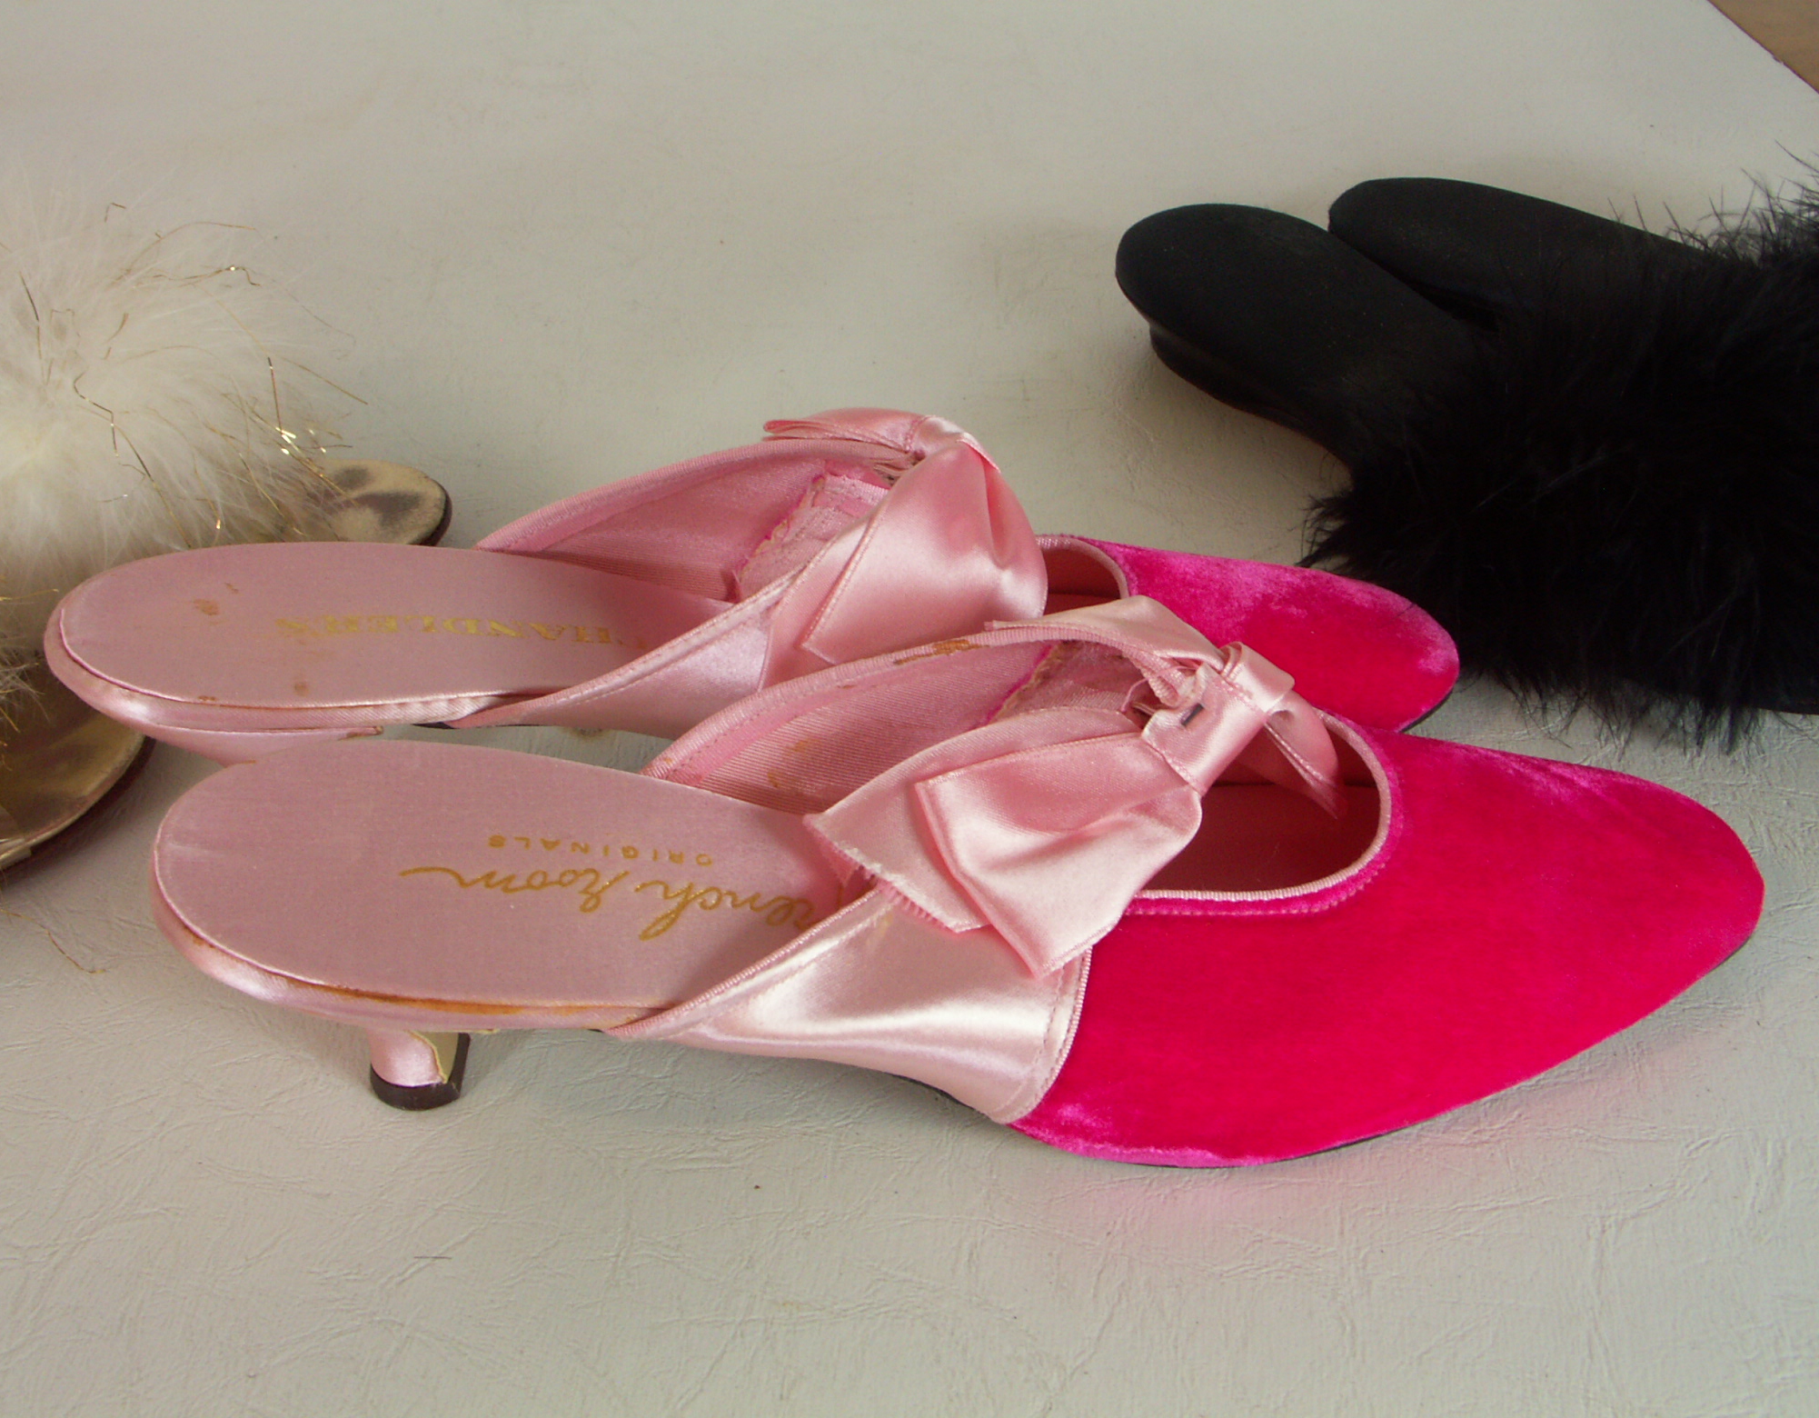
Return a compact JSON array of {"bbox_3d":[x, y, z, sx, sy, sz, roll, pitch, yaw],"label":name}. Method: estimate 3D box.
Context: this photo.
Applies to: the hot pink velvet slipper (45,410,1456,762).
[{"bbox_3d":[-0.021,-0.019,0.328,0.250,0.078,0.078,-5,38,-5],"label":"hot pink velvet slipper"}]

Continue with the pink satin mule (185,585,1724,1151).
[{"bbox_3d":[0.017,0.020,0.278,0.250,0.078,0.078,-4,38,-5],"label":"pink satin mule"}]

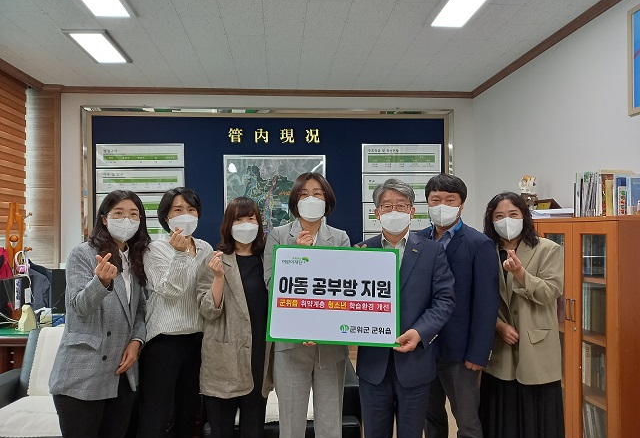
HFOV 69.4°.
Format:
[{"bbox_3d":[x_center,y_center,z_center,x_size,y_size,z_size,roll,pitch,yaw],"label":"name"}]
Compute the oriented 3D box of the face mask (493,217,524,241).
[{"bbox_3d":[0.941,0.050,2.300,0.145,0.115,0.090,-1,-1,22],"label":"face mask"}]

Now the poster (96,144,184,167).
[{"bbox_3d":[-1.895,-0.669,4.901,0.903,0.251,0.030,0,-1,-5],"label":"poster"}]

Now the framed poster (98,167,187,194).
[{"bbox_3d":[-1.902,-0.401,4.902,0.904,0.252,0.025,-1,-1,-5],"label":"framed poster"}]

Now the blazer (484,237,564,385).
[{"bbox_3d":[0.990,0.442,2.310,0.450,0.720,0.300,-1,-1,20],"label":"blazer"}]

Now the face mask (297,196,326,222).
[{"bbox_3d":[-0.039,-0.050,2.250,0.135,0.125,0.085,-1,-1,5],"label":"face mask"}]

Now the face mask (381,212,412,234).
[{"bbox_3d":[0.348,0.018,2.120,0.138,0.110,0.085,-2,-1,9],"label":"face mask"}]

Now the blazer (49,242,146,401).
[{"bbox_3d":[-1.025,0.472,2.130,0.450,0.730,0.340,0,-1,-28],"label":"blazer"}]

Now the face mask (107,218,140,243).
[{"bbox_3d":[-0.900,0.053,2.120,0.140,0.120,0.090,3,-1,-27],"label":"face mask"}]

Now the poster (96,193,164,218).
[{"bbox_3d":[-1.903,-0.140,4.899,0.906,0.255,0.025,-1,-1,-5],"label":"poster"}]

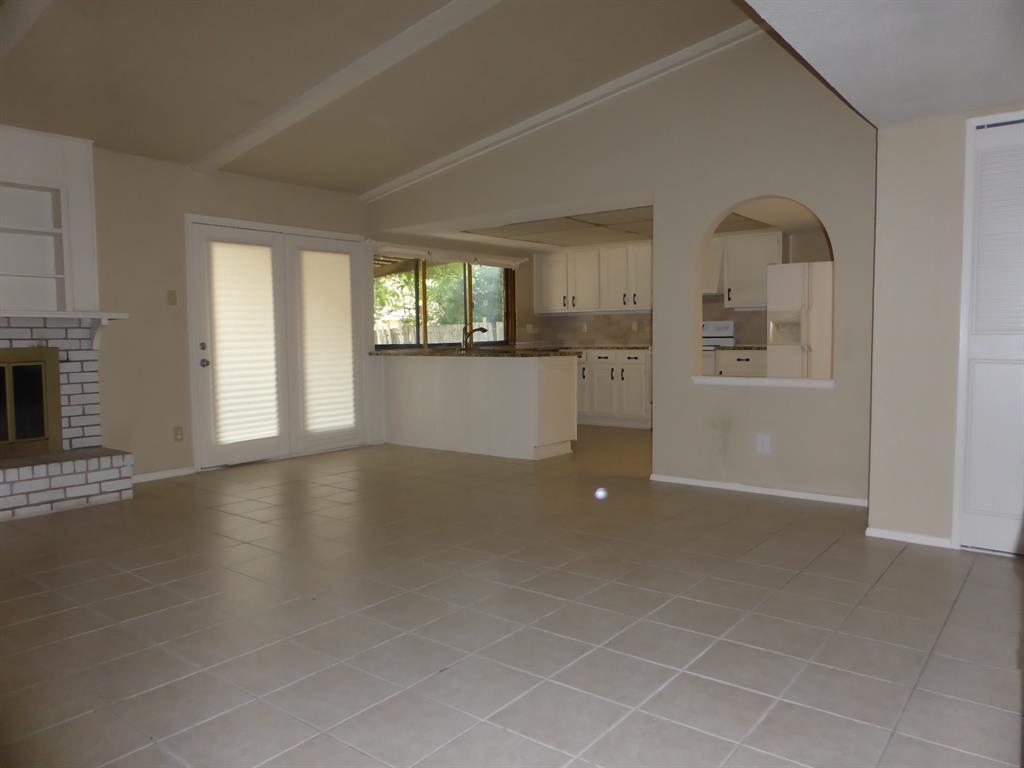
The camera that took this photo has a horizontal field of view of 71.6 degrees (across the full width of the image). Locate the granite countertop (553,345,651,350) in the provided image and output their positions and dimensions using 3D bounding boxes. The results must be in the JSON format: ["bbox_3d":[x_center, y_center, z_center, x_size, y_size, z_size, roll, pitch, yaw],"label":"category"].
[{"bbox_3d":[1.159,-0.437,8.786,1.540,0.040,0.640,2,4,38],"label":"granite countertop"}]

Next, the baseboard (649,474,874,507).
[{"bbox_3d":[1.649,0.715,4.820,1.525,0.047,0.020,2,4,38],"label":"baseboard"}]

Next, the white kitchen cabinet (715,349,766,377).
[{"bbox_3d":[2.605,0.095,7.694,0.590,0.905,0.610,2,4,38],"label":"white kitchen cabinet"}]

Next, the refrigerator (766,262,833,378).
[{"bbox_3d":[3.119,-0.299,7.102,0.890,1.750,0.790,2,4,38],"label":"refrigerator"}]

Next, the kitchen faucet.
[{"bbox_3d":[-0.430,-0.519,8.090,0.290,0.300,0.080,1,4,23],"label":"kitchen faucet"}]

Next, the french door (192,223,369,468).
[{"bbox_3d":[-2.061,-0.359,6.515,0.080,2.090,1.800,2,4,38],"label":"french door"}]

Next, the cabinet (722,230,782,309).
[{"bbox_3d":[2.676,-1.228,7.726,0.610,0.780,0.320,2,4,38],"label":"cabinet"}]

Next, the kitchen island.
[{"bbox_3d":[-0.379,0.166,7.032,2.040,0.930,0.660,2,4,38],"label":"kitchen island"}]

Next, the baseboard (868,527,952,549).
[{"bbox_3d":[2.018,0.783,3.622,0.395,0.047,0.020,2,4,38],"label":"baseboard"}]

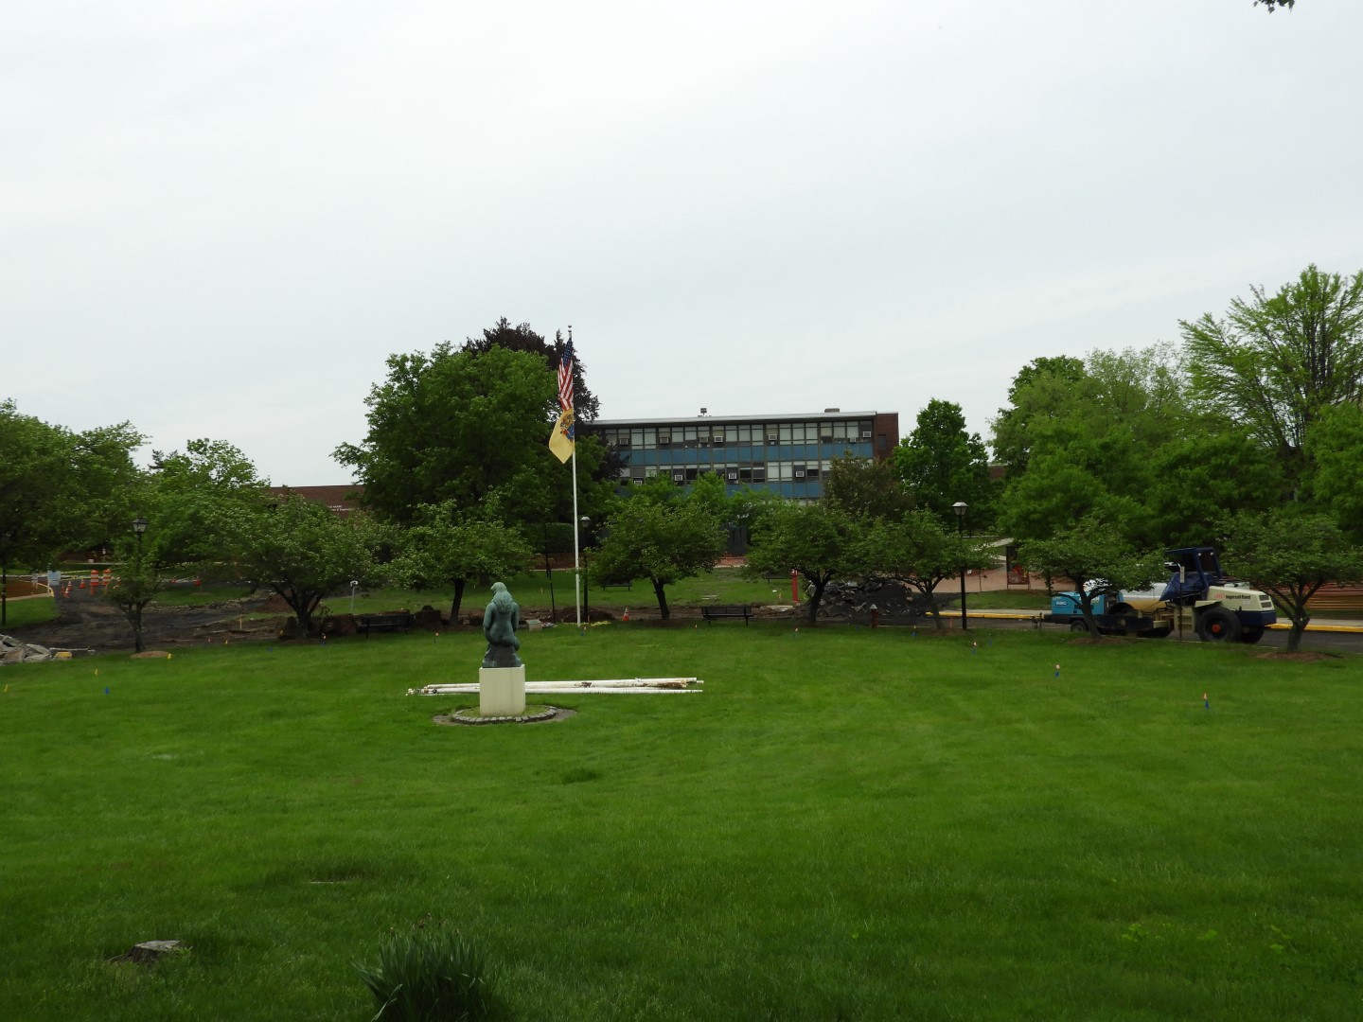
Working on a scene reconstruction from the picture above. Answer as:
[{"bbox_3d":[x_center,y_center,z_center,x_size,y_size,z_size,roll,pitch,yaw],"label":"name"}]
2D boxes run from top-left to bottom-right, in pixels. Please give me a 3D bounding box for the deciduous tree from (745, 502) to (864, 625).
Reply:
[{"bbox_3d":[4.373,1.855,42.000,4.240,4.350,4.370,-1,-1,0],"label":"deciduous tree"}]

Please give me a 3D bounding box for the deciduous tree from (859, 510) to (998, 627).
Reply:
[{"bbox_3d":[8.993,2.113,43.000,4.900,4.250,4.800,-2,-2,0],"label":"deciduous tree"}]

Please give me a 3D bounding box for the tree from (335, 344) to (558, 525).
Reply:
[{"bbox_3d":[-13.987,-2.758,72.000,14.000,14.700,13.500,-2,-2,0],"label":"tree"}]

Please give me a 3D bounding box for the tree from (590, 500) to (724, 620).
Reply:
[{"bbox_3d":[-0.888,1.878,44.800,5.050,4.600,4.900,-1,-1,0],"label":"tree"}]

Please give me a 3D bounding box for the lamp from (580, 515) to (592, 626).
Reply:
[{"bbox_3d":[-3.550,2.216,43.900,0.400,4.120,0.400,-1,-1,0],"label":"lamp"}]

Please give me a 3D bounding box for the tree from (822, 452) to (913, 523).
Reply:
[{"bbox_3d":[12.899,-0.924,82.000,6.360,6.430,6.040,-1,-1,0],"label":"tree"}]

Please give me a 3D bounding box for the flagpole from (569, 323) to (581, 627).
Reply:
[{"bbox_3d":[-4.282,-1.349,47.500,0.160,12.150,0.160,-2,-2,0],"label":"flagpole"}]

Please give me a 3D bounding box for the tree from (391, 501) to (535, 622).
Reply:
[{"bbox_3d":[-8.556,2.003,46.300,5.630,4.800,5.180,-1,-1,0],"label":"tree"}]

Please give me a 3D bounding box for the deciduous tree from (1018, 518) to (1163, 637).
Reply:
[{"bbox_3d":[12.808,2.085,37.000,4.600,3.750,4.500,-2,-2,0],"label":"deciduous tree"}]

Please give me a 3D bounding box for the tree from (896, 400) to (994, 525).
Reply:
[{"bbox_3d":[20.080,-3.326,90.000,7.630,10.300,7.400,-1,-1,0],"label":"tree"}]

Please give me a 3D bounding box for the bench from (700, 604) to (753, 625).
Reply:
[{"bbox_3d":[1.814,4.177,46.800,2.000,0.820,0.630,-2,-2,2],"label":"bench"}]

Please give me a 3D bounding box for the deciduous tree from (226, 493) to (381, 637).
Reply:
[{"bbox_3d":[-14.499,2.071,45.500,5.900,5.350,5.700,-2,-2,0],"label":"deciduous tree"}]

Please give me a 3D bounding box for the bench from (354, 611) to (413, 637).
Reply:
[{"bbox_3d":[-10.369,3.976,41.300,1.830,0.830,0.620,-1,-1,-25],"label":"bench"}]

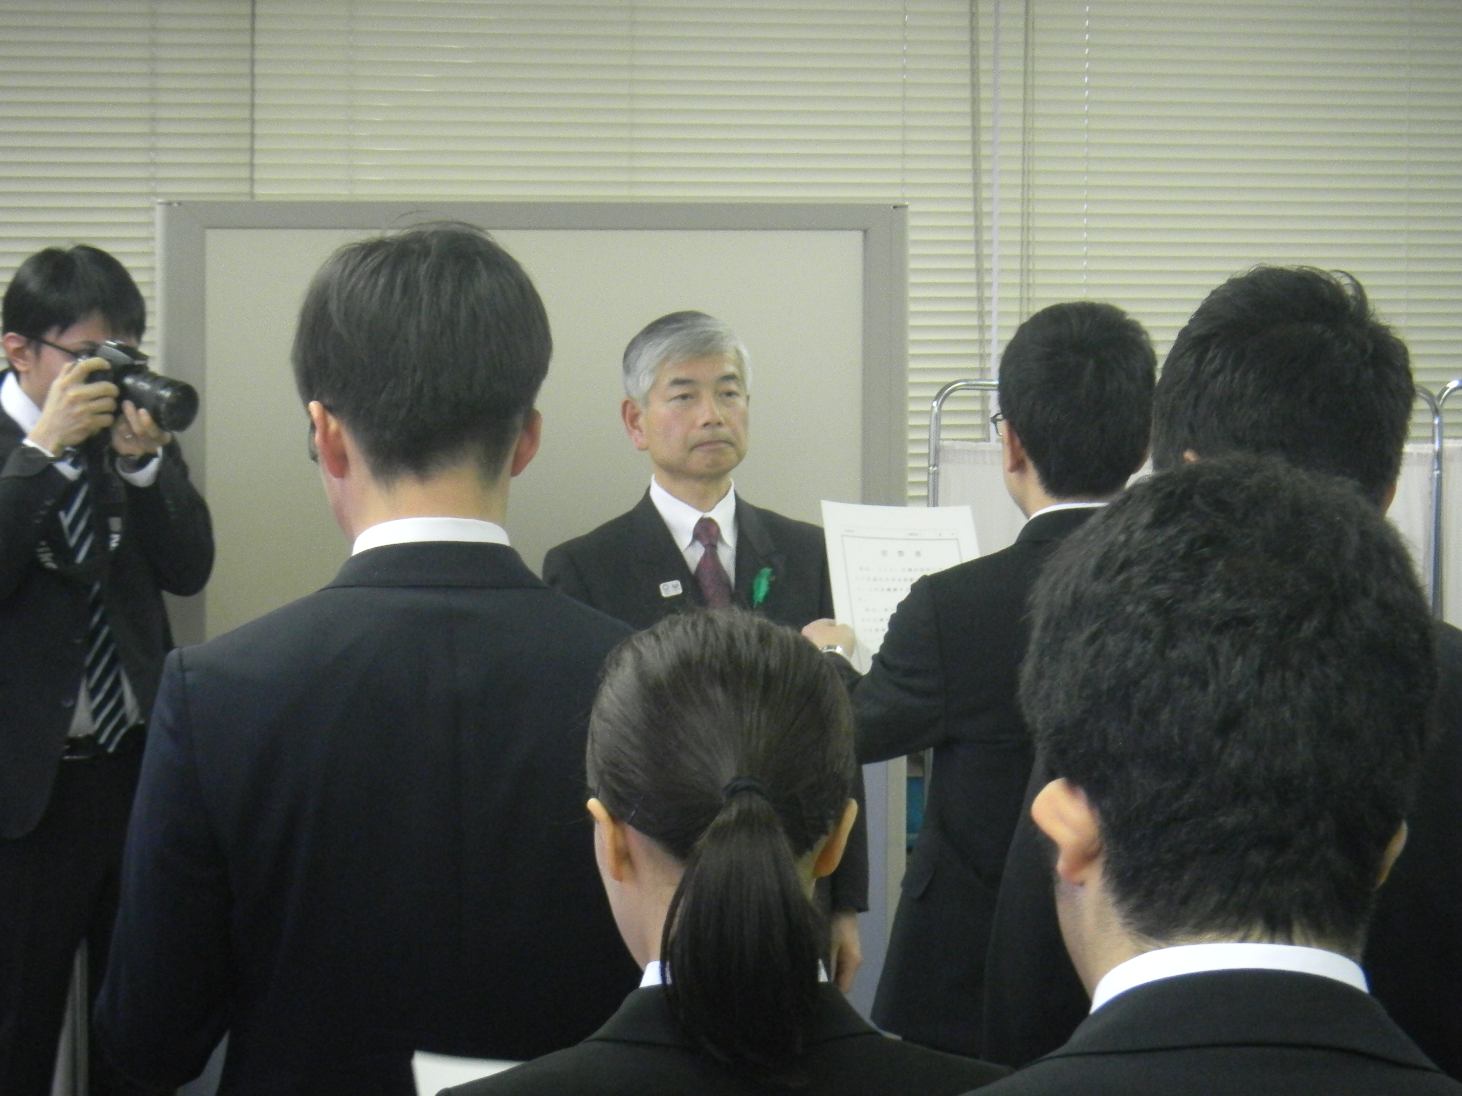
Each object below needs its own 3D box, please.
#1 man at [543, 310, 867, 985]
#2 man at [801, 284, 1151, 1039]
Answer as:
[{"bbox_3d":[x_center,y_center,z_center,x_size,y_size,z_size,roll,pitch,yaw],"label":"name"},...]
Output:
[{"bbox_3d":[-0.050,0.508,7.400,0.500,1.690,0.290,-1,3,-22],"label":"man"},{"bbox_3d":[0.370,0.550,6.550,0.540,1.710,0.520,-1,3,-29],"label":"man"}]

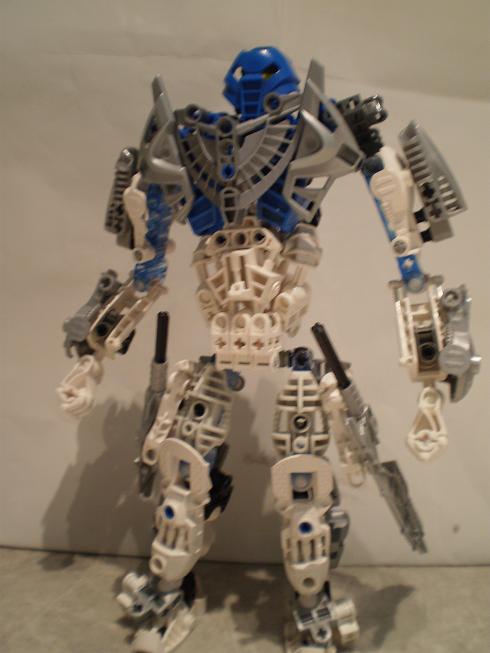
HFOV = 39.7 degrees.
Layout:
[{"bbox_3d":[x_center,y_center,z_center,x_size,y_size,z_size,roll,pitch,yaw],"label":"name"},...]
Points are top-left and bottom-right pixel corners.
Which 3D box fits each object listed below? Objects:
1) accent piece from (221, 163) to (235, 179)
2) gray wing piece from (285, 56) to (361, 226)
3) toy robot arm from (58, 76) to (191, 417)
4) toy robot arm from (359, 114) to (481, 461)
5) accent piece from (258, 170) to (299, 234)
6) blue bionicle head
[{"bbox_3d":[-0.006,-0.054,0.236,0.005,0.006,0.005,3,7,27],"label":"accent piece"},{"bbox_3d":[0.026,-0.061,0.231,0.027,0.053,0.019,2,6,19],"label":"gray wing piece"},{"bbox_3d":[-0.046,-0.029,0.266,0.041,0.124,0.036,4,7,32],"label":"toy robot arm"},{"bbox_3d":[0.058,-0.013,0.228,0.036,0.109,0.032,2,6,17],"label":"toy robot arm"},{"bbox_3d":[0.012,-0.043,0.241,0.016,0.022,0.012,3,7,25],"label":"accent piece"},{"bbox_3d":[0.007,-0.089,0.252,0.029,0.030,0.026,3,15,27],"label":"blue bionicle head"}]

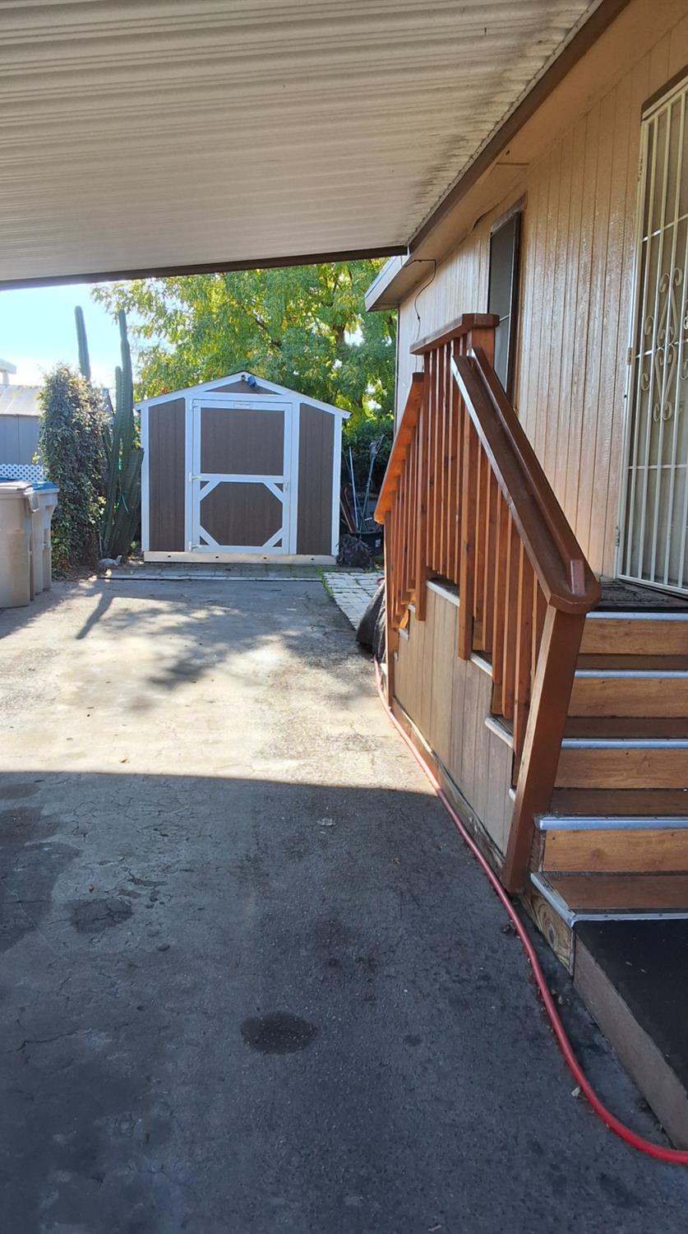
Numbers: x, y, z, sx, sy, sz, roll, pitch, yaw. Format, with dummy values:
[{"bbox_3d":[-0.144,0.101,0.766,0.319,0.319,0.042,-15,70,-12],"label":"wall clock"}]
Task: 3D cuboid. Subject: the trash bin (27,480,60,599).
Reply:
[{"bbox_3d":[-3.204,-0.801,9.792,0.750,1.070,0.650,0,8,-7],"label":"trash bin"}]

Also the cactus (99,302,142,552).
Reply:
[{"bbox_3d":[-2.686,-2.189,12.040,0.520,2.954,0.500,0,8,-6],"label":"cactus"}]

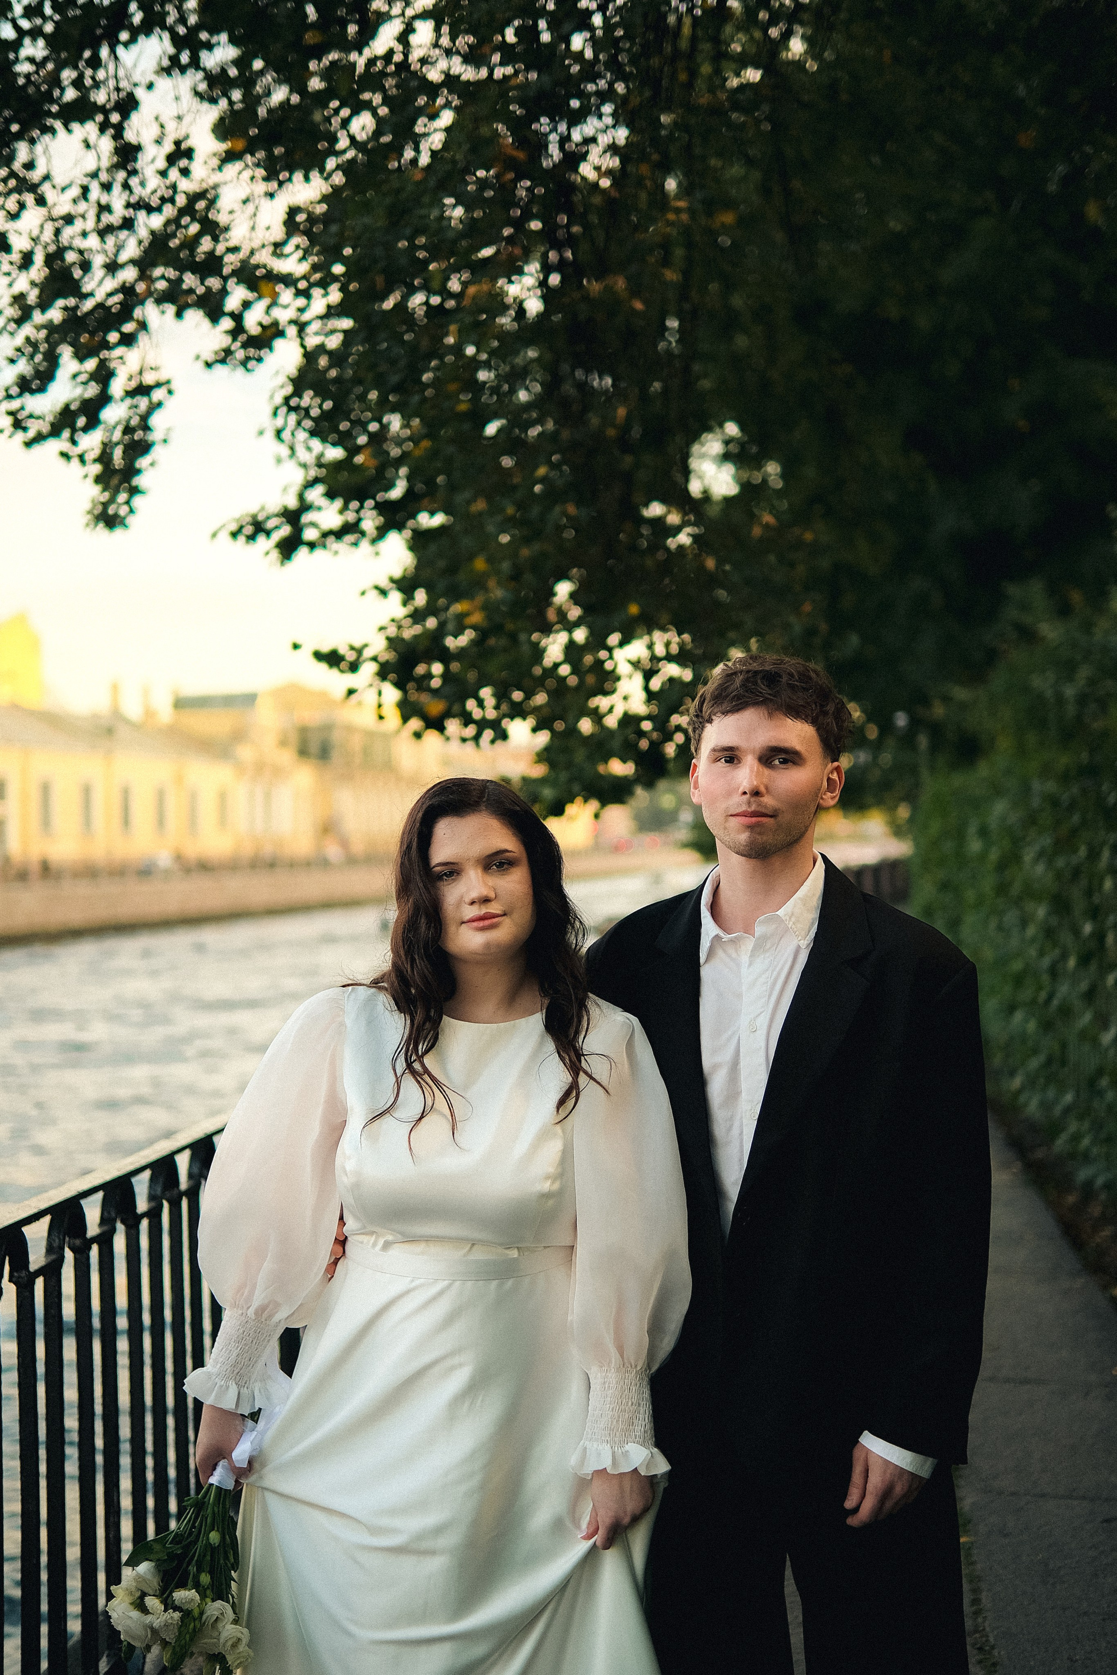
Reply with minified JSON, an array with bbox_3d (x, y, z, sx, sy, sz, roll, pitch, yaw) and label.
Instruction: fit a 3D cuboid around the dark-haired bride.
[{"bbox_3d":[-0.135,0.775,2.780,0.620,1.680,0.430,-1,0,-5],"label":"dark-haired bride"}]

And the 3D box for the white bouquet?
[{"bbox_3d":[-0.433,0.838,2.700,0.180,0.340,0.170,16,-7,0],"label":"white bouquet"}]

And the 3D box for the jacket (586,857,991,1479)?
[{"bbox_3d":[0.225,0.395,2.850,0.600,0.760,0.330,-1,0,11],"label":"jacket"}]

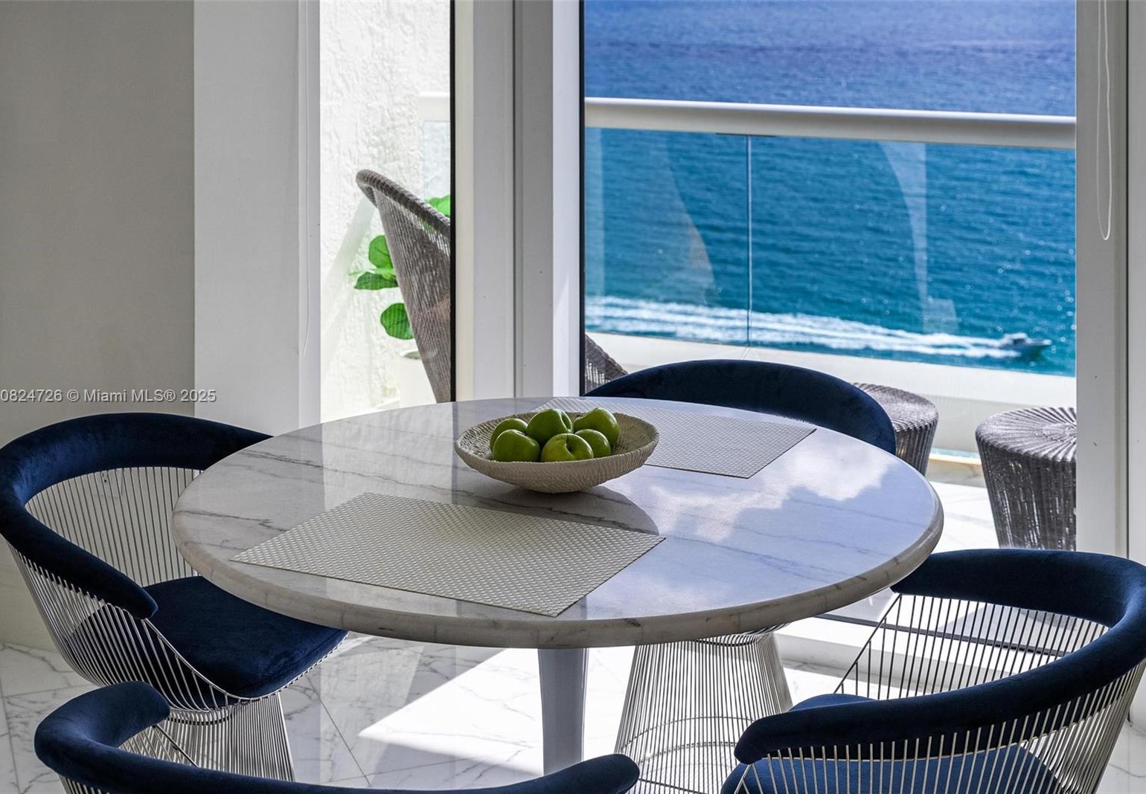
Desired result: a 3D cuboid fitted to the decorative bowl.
[{"bbox_3d":[-0.025,0.100,2.761,0.312,0.080,0.318,0,14,0],"label":"decorative bowl"}]

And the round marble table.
[{"bbox_3d":[-0.023,0.497,2.835,1.187,0.725,1.187,0,14,0],"label":"round marble table"}]

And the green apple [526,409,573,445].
[{"bbox_3d":[-0.037,0.055,2.803,0.067,0.074,0.074,-33,12,28],"label":"green apple"}]

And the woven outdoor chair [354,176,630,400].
[{"bbox_3d":[-0.180,-0.154,4.939,0.820,0.970,0.780,-9,16,-31],"label":"woven outdoor chair"}]

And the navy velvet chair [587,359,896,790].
[{"bbox_3d":[0.270,0.368,3.328,0.673,0.737,0.570,8,16,28],"label":"navy velvet chair"}]

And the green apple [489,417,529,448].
[{"bbox_3d":[-0.099,0.068,2.817,0.074,0.067,0.074,0,14,0],"label":"green apple"}]

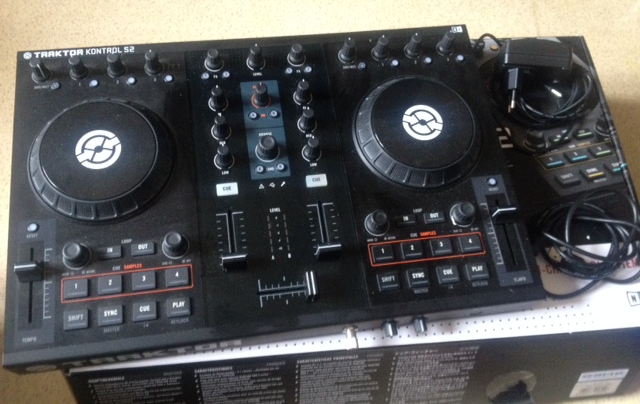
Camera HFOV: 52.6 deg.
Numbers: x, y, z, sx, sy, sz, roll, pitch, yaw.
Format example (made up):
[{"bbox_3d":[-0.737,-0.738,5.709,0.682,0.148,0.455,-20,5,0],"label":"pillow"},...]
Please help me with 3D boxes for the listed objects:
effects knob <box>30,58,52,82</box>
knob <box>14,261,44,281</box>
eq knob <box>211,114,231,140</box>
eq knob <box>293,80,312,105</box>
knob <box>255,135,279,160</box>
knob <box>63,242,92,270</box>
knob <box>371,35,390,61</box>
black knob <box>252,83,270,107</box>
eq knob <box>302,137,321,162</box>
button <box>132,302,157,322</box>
[{"bbox_3d":[-0.261,-0.124,0.600,0.016,0.019,0.016,2,66,-5],"label":"effects knob"},{"bbox_3d":[-0.232,0.053,0.515,0.018,0.015,0.015,-6,67,-8],"label":"knob"},{"bbox_3d":[-0.090,-0.069,0.583,0.017,0.019,0.017,-6,67,-8],"label":"eq knob"},{"bbox_3d":[-0.015,-0.104,0.606,0.017,0.019,0.017,-6,67,-8],"label":"eq knob"},{"bbox_3d":[-0.047,-0.051,0.592,0.020,0.017,0.020,-6,67,-9],"label":"knob"},{"bbox_3d":[-0.203,0.043,0.534,0.021,0.016,0.021,-6,67,-9],"label":"knob"},{"bbox_3d":[0.061,-0.152,0.636,0.017,0.019,0.017,-6,67,-8],"label":"knob"},{"bbox_3d":[-0.055,-0.102,0.612,0.016,0.020,0.016,-6,67,-9],"label":"black knob"},{"bbox_3d":[-0.006,-0.049,0.594,0.016,0.020,0.016,-6,67,-9],"label":"eq knob"},{"bbox_3d":[-0.140,0.087,0.516,0.018,0.004,0.015,-6,67,-8],"label":"button"}]

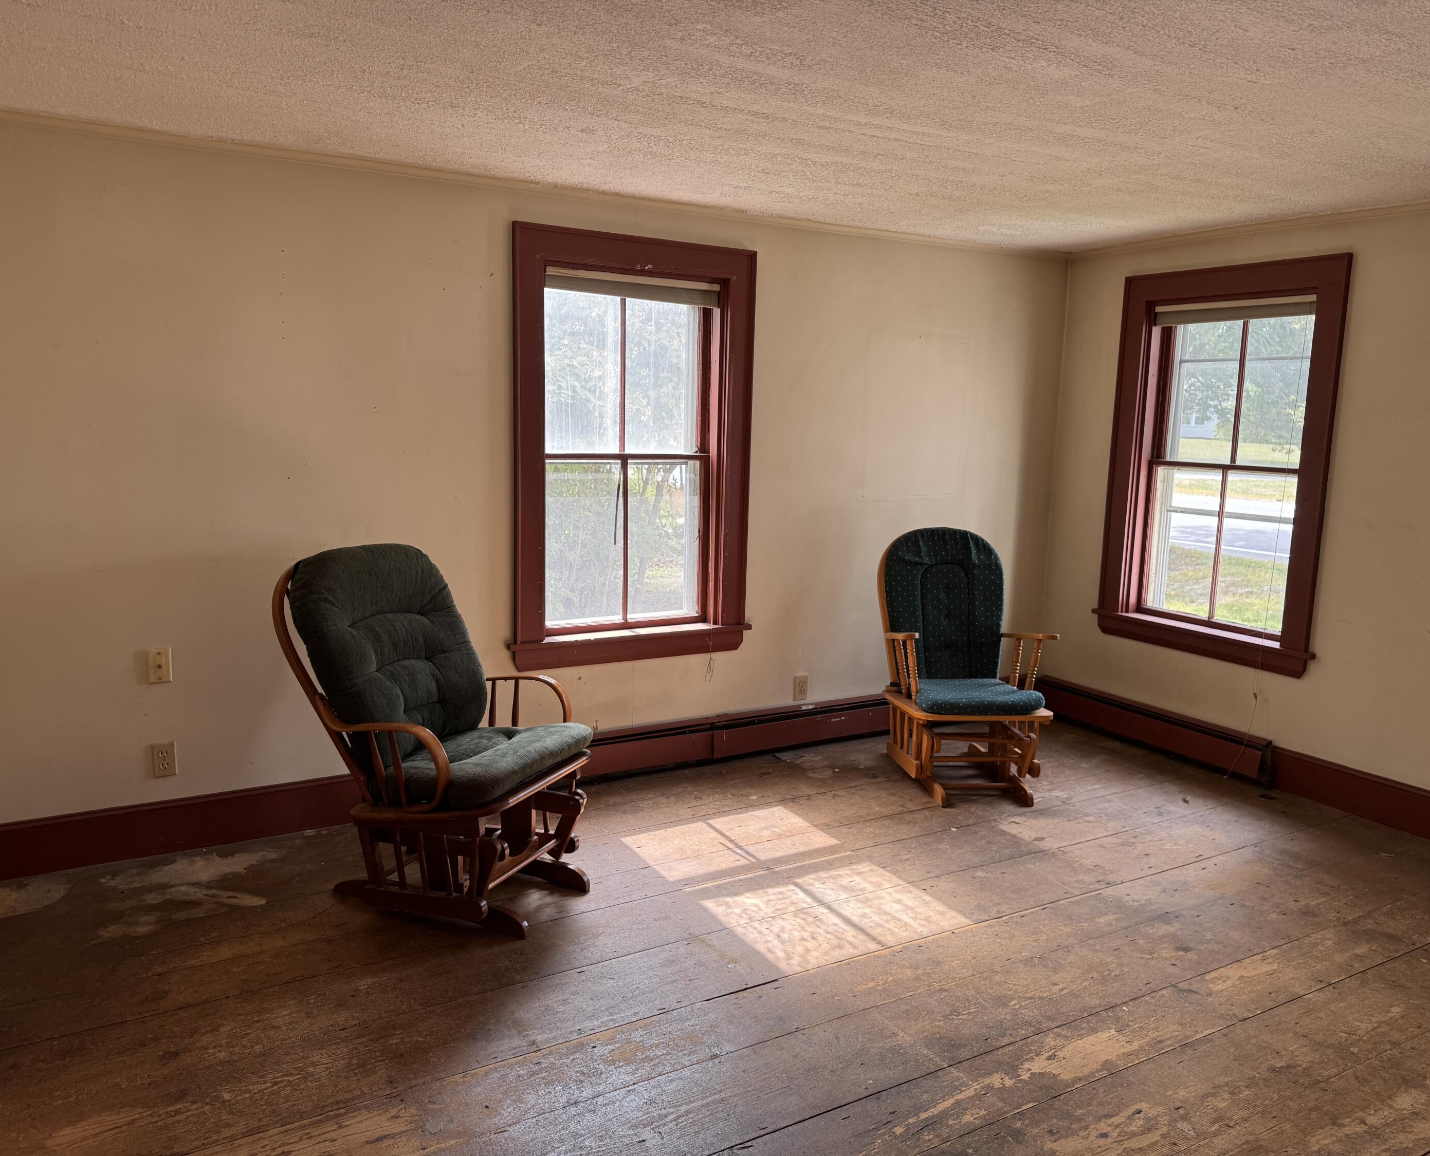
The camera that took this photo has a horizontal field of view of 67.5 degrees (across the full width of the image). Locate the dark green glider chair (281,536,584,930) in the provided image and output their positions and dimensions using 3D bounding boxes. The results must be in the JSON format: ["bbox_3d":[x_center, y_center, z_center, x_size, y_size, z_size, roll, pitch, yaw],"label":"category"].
[{"bbox_3d":[-0.832,0.463,3.318,0.850,1.060,0.640,5,9,23],"label":"dark green glider chair"}]

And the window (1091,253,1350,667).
[{"bbox_3d":[2.187,-0.498,4.715,0.130,1.691,1.101,-4,10,-30],"label":"window"}]

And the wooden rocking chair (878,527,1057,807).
[{"bbox_3d":[1.054,0.337,4.560,0.600,1.030,0.830,0,9,-6],"label":"wooden rocking chair"}]

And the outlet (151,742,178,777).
[{"bbox_3d":[-1.841,0.609,3.580,0.071,0.115,0.010,-4,10,-30],"label":"outlet"}]

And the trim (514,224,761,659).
[{"bbox_3d":[-0.317,-0.500,4.314,1.091,1.683,0.140,-4,10,-30],"label":"trim"}]

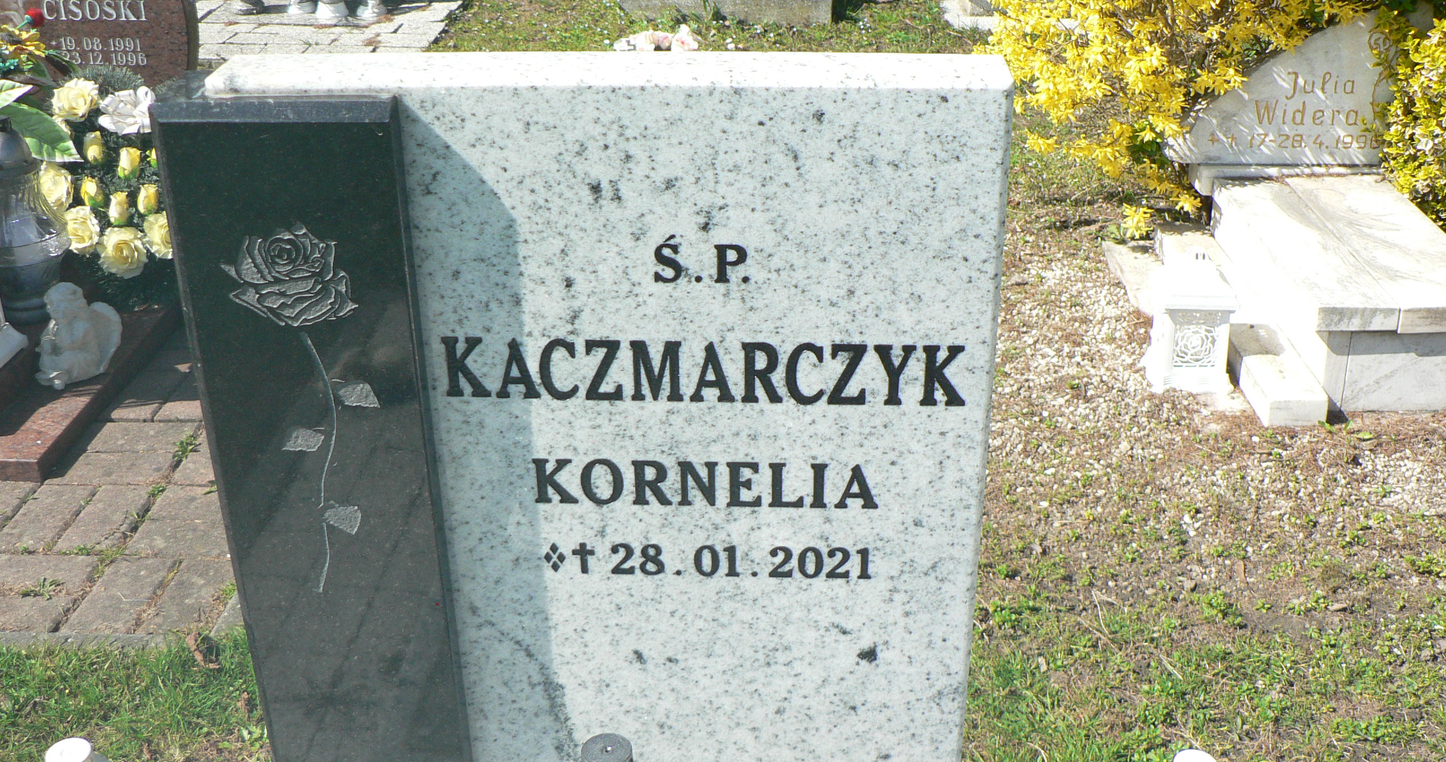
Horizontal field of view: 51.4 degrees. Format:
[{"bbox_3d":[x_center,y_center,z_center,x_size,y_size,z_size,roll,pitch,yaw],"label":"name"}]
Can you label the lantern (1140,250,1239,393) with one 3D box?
[{"bbox_3d":[0.831,-0.116,2.653,0.130,0.248,0.130,-1,27,0],"label":"lantern"}]

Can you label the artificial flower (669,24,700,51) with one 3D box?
[{"bbox_3d":[-0.123,-1.074,4.740,0.093,0.085,0.085,-1,27,0],"label":"artificial flower"}]

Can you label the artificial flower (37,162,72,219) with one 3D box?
[{"bbox_3d":[-1.319,-0.374,2.960,0.090,0.100,0.075,8,29,16],"label":"artificial flower"}]

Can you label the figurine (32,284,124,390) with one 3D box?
[{"bbox_3d":[-1.138,-0.091,2.676,0.115,0.165,0.115,22,35,37],"label":"figurine"}]

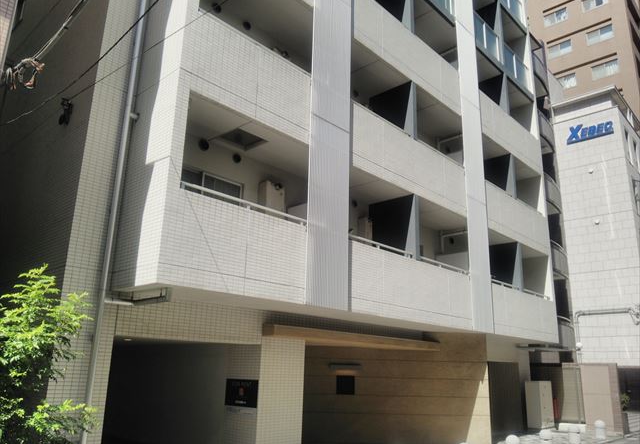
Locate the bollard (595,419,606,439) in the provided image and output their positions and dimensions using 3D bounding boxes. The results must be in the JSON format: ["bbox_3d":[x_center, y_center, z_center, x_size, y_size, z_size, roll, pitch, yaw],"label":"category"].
[{"bbox_3d":[8.138,6.050,16.129,0.290,0.500,0.290,-12,-20,40],"label":"bollard"}]

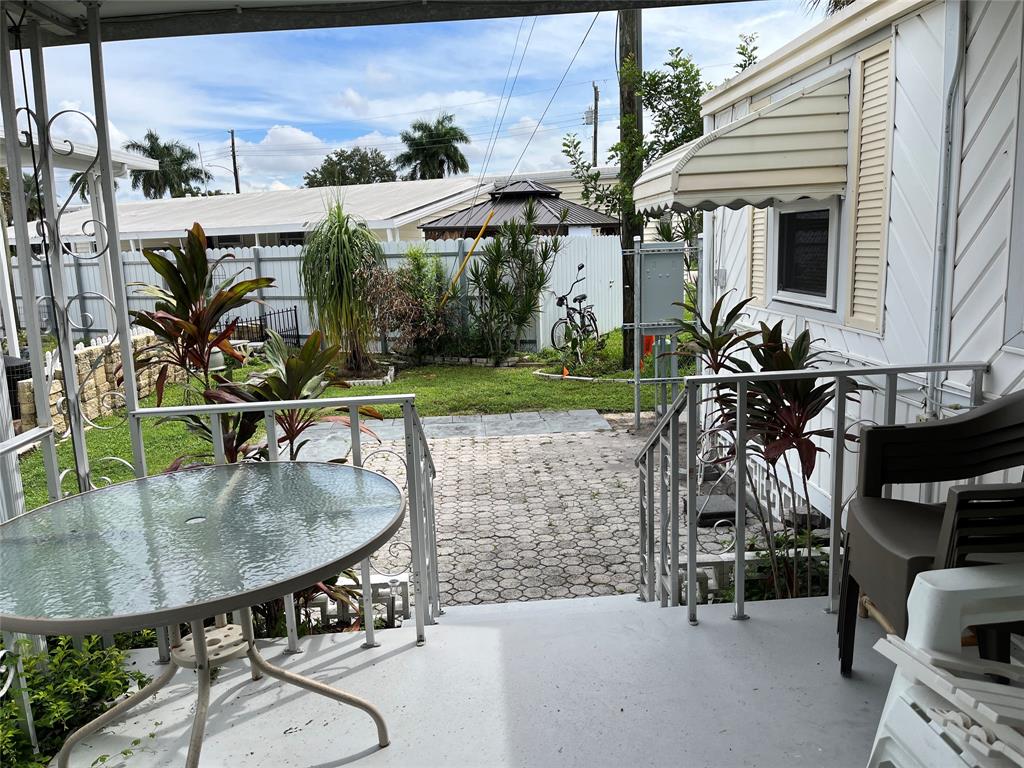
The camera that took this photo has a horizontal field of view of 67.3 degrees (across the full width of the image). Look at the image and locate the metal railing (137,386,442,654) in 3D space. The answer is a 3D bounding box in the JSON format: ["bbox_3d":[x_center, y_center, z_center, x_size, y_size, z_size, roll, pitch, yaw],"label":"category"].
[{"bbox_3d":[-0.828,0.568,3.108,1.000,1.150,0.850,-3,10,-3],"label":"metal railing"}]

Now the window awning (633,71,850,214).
[{"bbox_3d":[1.174,-1.263,4.147,0.860,0.610,0.900,-3,10,-3],"label":"window awning"}]

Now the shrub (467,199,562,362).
[{"bbox_3d":[0.011,-1.624,11.949,1.500,2.480,1.400,-3,11,-4],"label":"shrub"}]

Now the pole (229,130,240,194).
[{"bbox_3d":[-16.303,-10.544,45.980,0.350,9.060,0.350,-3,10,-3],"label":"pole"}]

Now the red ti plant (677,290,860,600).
[{"bbox_3d":[1.074,0.346,3.353,0.870,1.500,0.750,-3,11,-4],"label":"red ti plant"}]

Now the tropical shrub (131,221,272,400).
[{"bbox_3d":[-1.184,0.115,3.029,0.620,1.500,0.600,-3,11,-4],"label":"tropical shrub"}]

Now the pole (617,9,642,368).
[{"bbox_3d":[1.522,-3.912,10.235,0.300,7.500,0.300,-3,11,-4],"label":"pole"}]

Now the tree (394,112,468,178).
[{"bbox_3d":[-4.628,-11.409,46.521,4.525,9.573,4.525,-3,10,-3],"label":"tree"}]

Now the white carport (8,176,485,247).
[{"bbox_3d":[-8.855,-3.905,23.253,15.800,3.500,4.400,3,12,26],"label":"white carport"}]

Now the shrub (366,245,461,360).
[{"bbox_3d":[-1.550,-1.269,11.996,1.425,1.722,1.283,-3,10,-3],"label":"shrub"}]

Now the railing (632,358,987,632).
[{"bbox_3d":[1.147,0.444,3.193,1.130,1.160,0.820,-3,11,-4],"label":"railing"}]

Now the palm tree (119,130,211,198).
[{"bbox_3d":[-17.644,-8.995,40.073,4.528,8.268,4.528,-3,10,-3],"label":"palm tree"}]

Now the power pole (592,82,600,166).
[{"bbox_3d":[4.713,-11.154,42.253,0.360,10.200,0.360,-3,11,-4],"label":"power pole"}]

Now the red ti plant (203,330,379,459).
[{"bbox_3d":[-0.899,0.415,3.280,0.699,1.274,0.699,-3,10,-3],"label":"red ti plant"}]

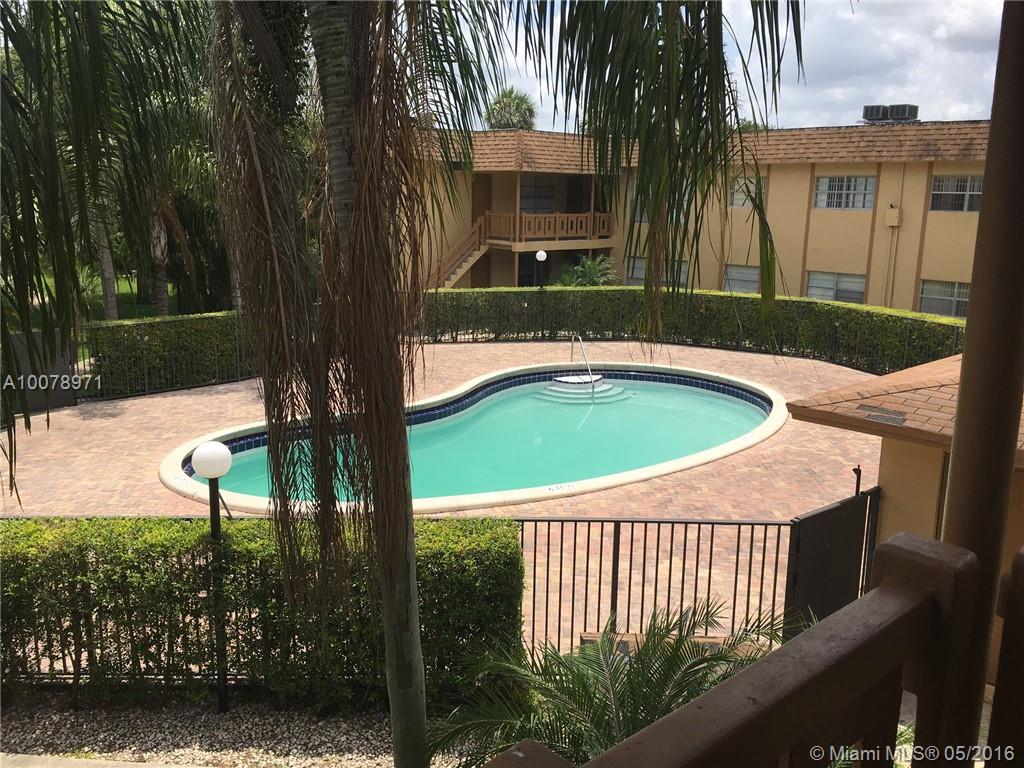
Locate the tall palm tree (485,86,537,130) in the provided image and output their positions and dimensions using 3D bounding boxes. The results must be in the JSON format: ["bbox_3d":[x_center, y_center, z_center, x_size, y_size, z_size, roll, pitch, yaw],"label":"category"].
[{"bbox_3d":[-0.129,-11.605,48.641,3.100,10.100,3.100,1,12,0],"label":"tall palm tree"}]

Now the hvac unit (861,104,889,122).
[{"bbox_3d":[12.051,-8.929,28.287,0.680,0.530,0.680,-9,16,-38],"label":"hvac unit"}]

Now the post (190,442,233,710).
[{"bbox_3d":[-2.388,1.583,6.933,0.310,2.350,0.310,1,12,0],"label":"post"}]

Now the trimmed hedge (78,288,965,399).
[{"bbox_3d":[0.341,-1.190,21.513,19.000,1.530,7.900,0,13,-4],"label":"trimmed hedge"}]

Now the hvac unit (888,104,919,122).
[{"bbox_3d":[12.660,-8.759,27.729,0.680,0.530,0.680,-9,16,-38],"label":"hvac unit"}]

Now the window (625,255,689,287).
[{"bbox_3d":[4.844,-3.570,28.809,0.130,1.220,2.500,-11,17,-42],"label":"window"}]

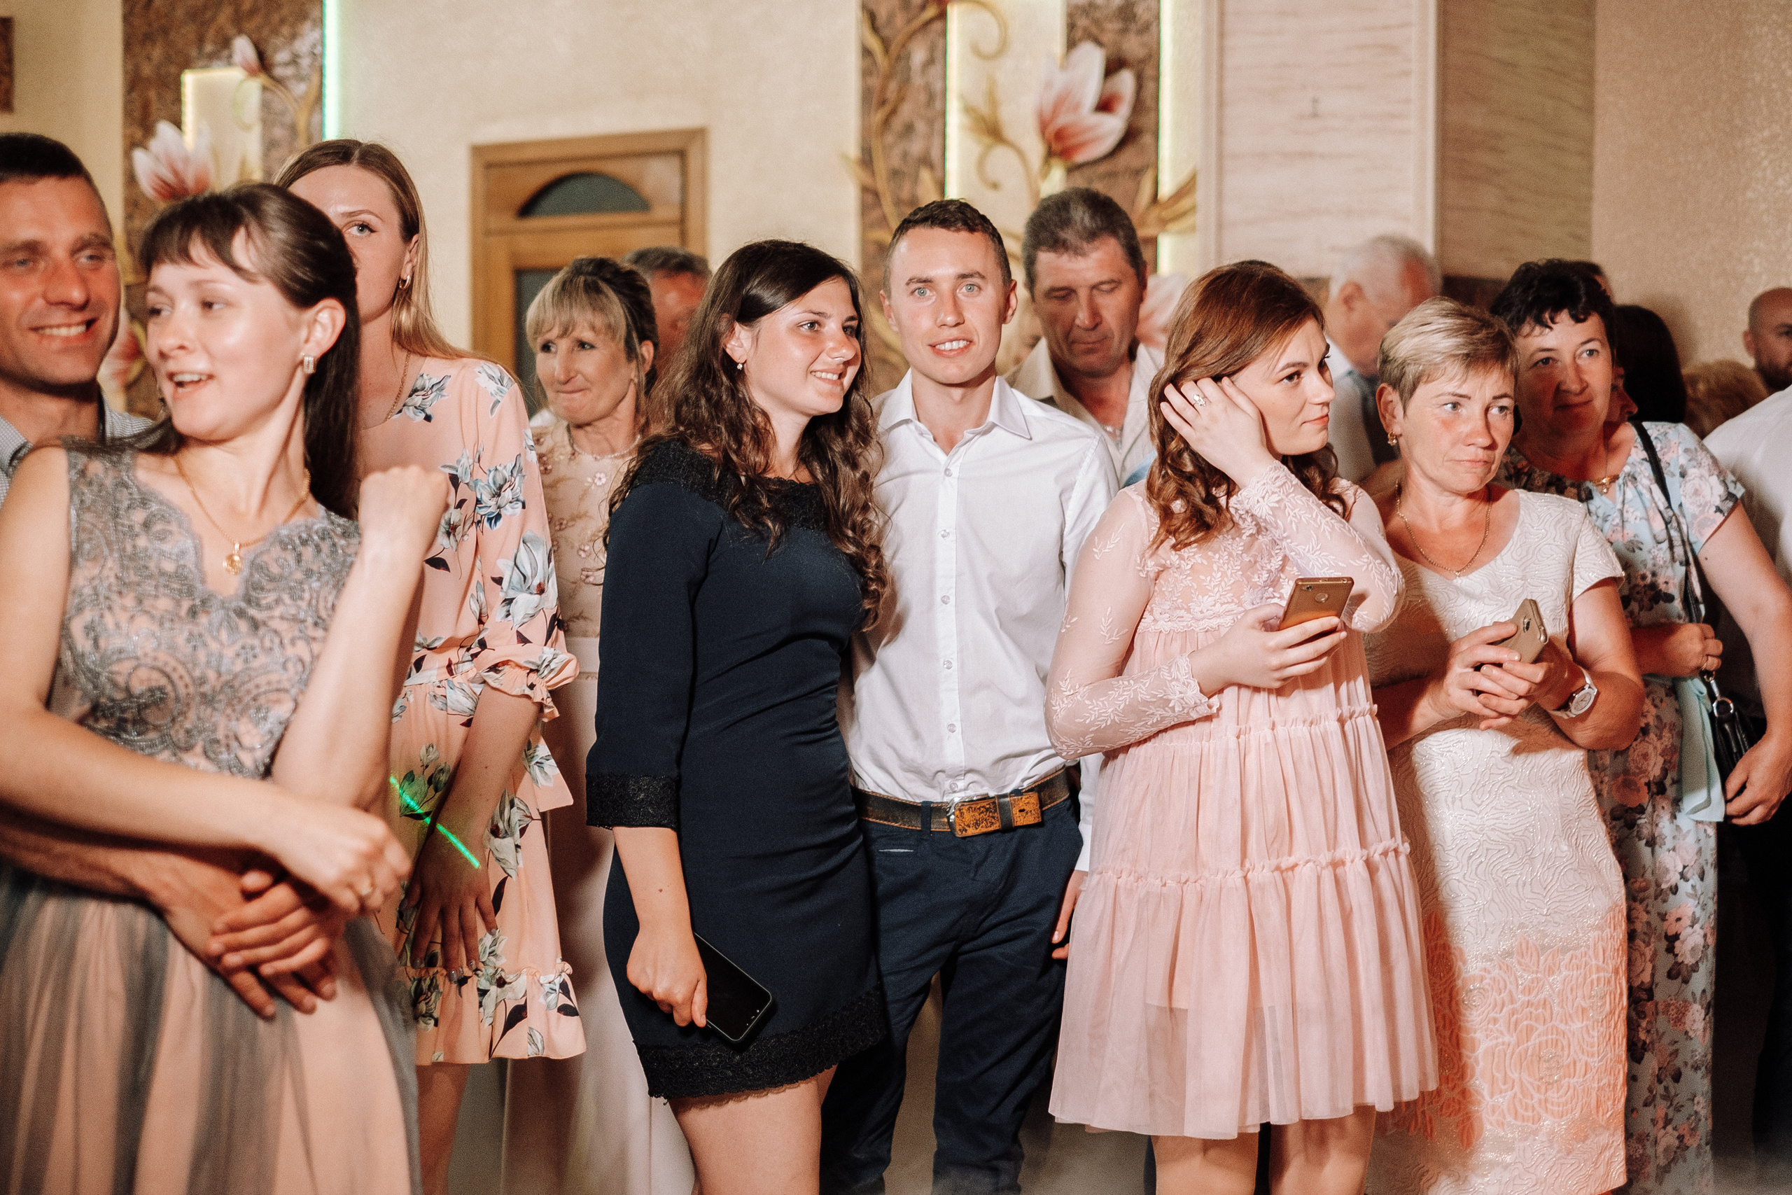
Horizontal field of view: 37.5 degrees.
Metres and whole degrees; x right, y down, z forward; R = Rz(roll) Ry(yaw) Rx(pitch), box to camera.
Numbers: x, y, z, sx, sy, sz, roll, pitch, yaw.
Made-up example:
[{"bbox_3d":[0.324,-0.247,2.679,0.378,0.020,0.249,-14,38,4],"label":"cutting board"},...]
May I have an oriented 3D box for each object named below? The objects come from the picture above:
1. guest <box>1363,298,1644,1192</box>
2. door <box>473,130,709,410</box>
[{"bbox_3d":[0.711,0.440,3.281,0.440,1.610,0.360,1,2,7],"label":"guest"},{"bbox_3d":[-0.844,-0.108,7.380,0.780,2.340,0.120,2,2,28],"label":"door"}]

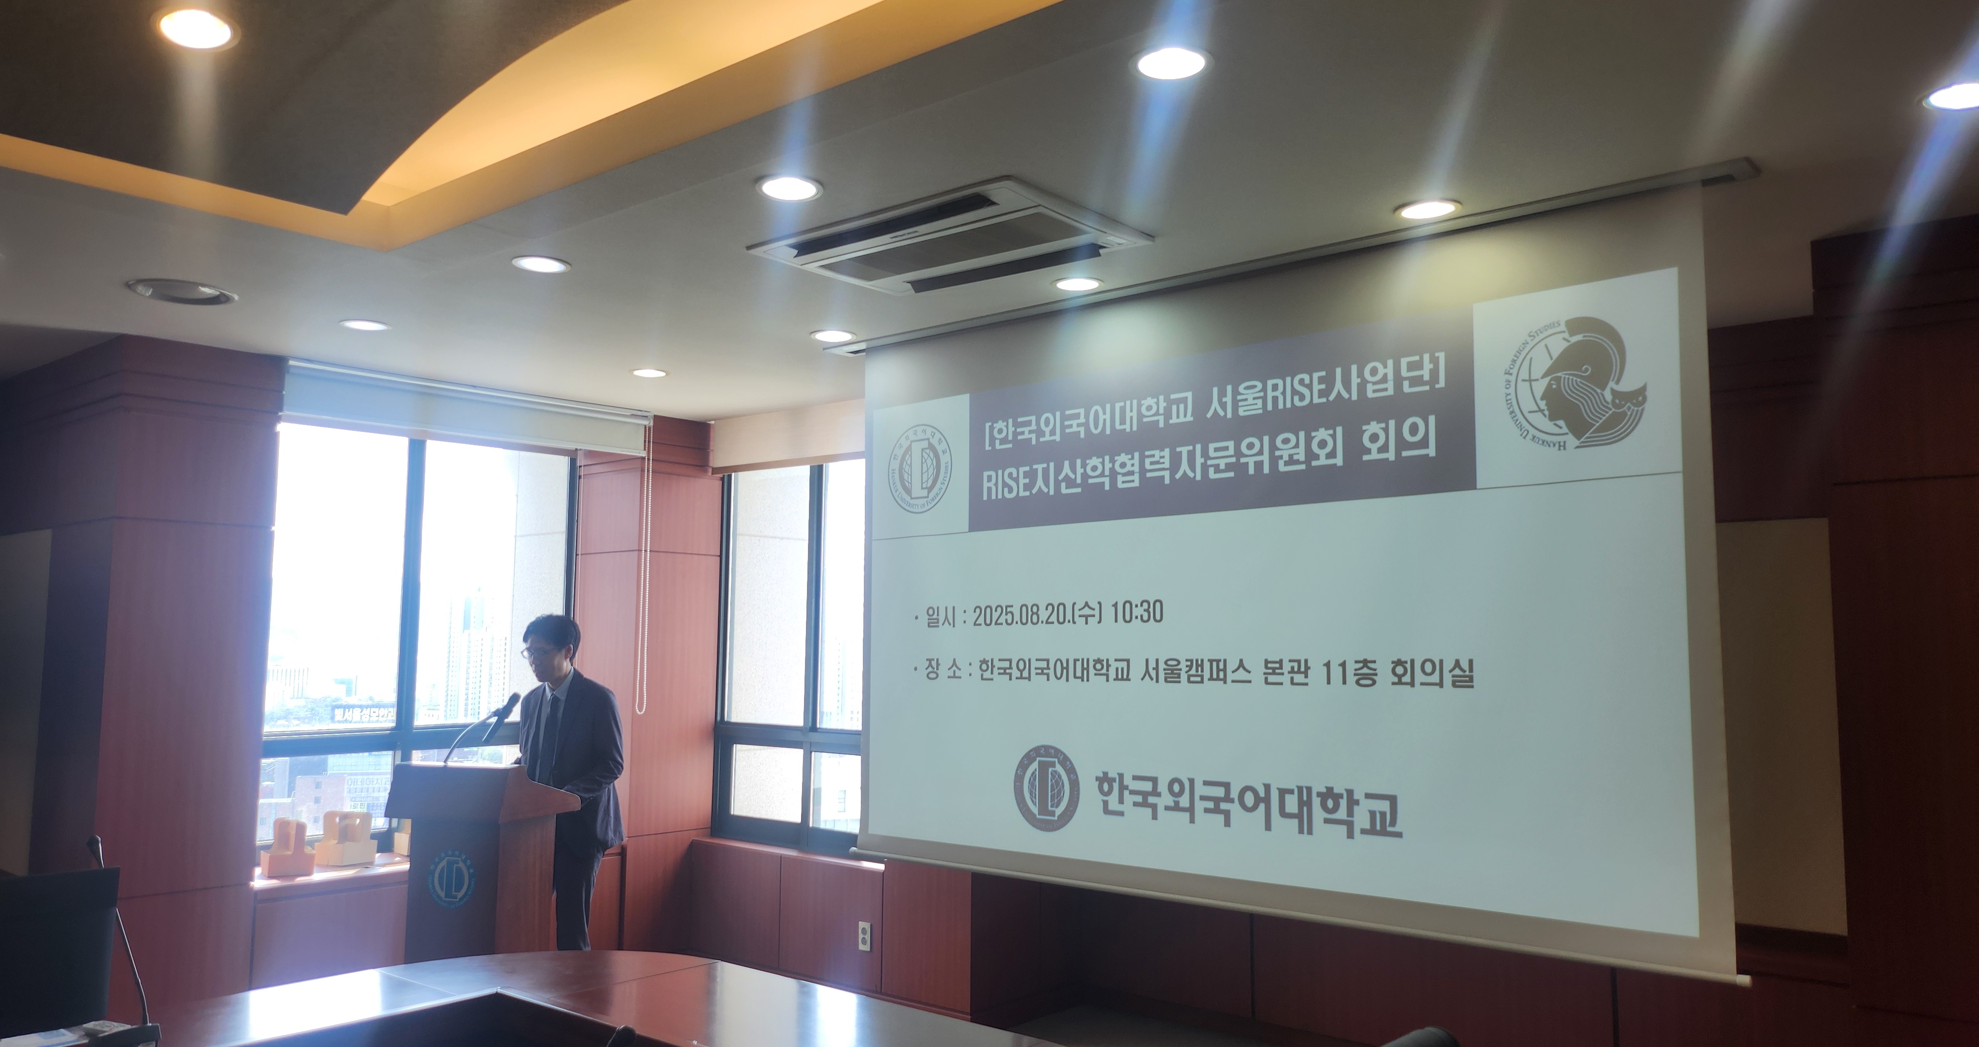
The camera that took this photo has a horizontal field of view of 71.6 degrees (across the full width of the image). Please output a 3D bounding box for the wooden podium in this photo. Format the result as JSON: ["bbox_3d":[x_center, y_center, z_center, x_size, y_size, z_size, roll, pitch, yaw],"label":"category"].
[{"bbox_3d":[-1.804,1.404,4.874,0.490,1.115,0.434,-2,-5,20],"label":"wooden podium"}]

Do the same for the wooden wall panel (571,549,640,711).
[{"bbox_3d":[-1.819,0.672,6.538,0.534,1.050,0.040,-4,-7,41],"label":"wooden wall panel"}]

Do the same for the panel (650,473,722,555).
[{"bbox_3d":[-1.494,-0.045,6.604,0.040,0.390,0.465,-4,-7,41],"label":"panel"}]

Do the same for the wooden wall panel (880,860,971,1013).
[{"bbox_3d":[-0.243,1.655,5.529,0.490,0.548,0.040,-4,-7,41],"label":"wooden wall panel"}]

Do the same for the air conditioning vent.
[{"bbox_3d":[-0.114,-0.747,3.657,0.913,0.050,0.621,-4,-7,41],"label":"air conditioning vent"}]

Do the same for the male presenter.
[{"bbox_3d":[-1.622,1.175,5.281,0.460,1.645,0.360,-2,-5,20],"label":"male presenter"}]

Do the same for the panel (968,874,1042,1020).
[{"bbox_3d":[0.059,1.656,5.529,0.040,0.548,0.436,-4,-7,41],"label":"panel"}]

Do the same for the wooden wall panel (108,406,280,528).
[{"bbox_3d":[-2.894,-0.192,5.034,0.040,0.390,0.534,-4,-7,41],"label":"wooden wall panel"}]

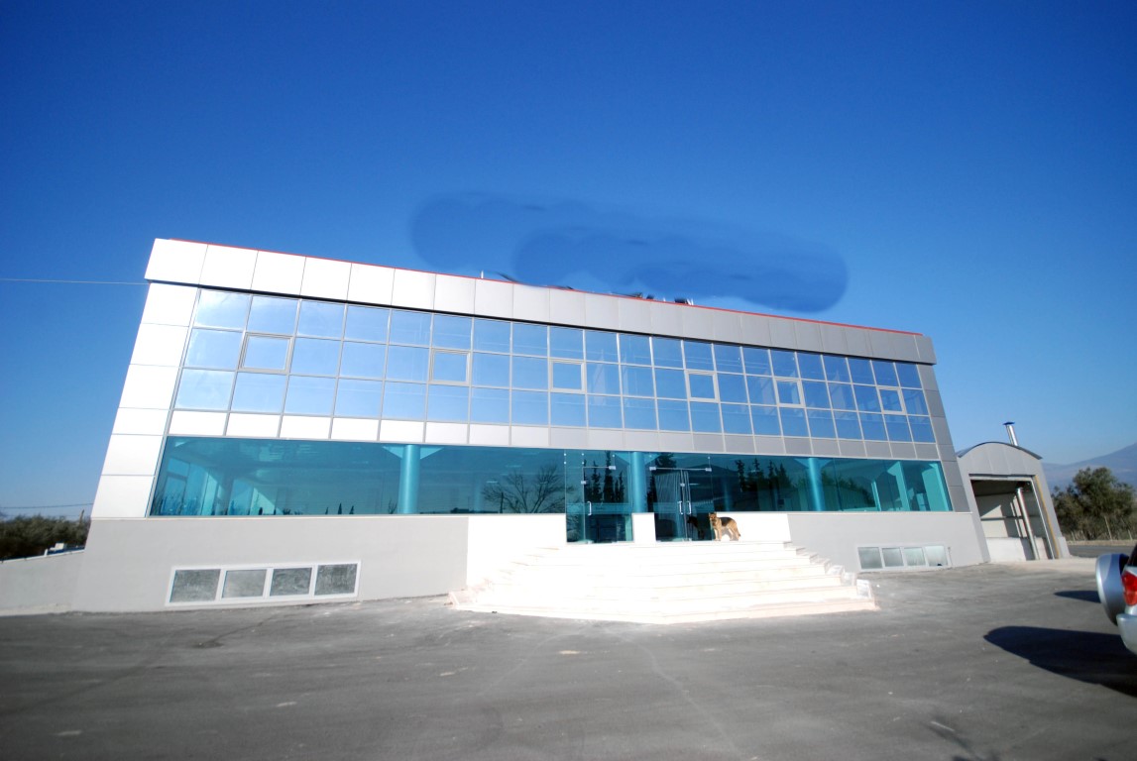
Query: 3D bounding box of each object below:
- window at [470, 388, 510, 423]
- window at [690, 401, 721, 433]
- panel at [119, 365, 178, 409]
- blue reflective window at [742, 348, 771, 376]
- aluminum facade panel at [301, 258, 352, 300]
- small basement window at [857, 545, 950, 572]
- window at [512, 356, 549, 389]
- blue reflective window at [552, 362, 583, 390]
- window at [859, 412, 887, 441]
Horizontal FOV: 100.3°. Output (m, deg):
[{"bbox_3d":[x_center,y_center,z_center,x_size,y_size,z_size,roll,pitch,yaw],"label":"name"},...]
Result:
[{"bbox_3d":[-2.395,0.790,14.612,1.212,1.121,0.080,4,-18,-16],"label":"window"},{"bbox_3d":[4.583,1.241,15.835,1.142,1.042,0.080,4,-18,-16],"label":"window"},{"bbox_3d":[-10.329,0.171,11.716,1.056,1.100,0.060,4,-18,-16],"label":"panel"},{"bbox_3d":[6.882,-0.688,17.283,1.128,1.038,0.080,4,-18,-16],"label":"blue reflective window"},{"bbox_3d":[-6.916,-2.872,13.617,1.200,1.220,0.080,4,-19,-16],"label":"aluminum facade panel"},{"bbox_3d":[11.684,6.140,16.473,4.022,0.809,0.100,4,-18,-16],"label":"small basement window"},{"bbox_3d":[-1.150,-0.209,14.561,1.131,1.031,0.080,4,-18,-16],"label":"window"},{"bbox_3d":[-0.007,-0.135,14.987,1.165,1.071,0.080,4,-18,-16],"label":"blue reflective window"},{"bbox_3d":[11.527,1.756,17.912,1.128,1.038,0.080,4,-18,-16],"label":"window"}]

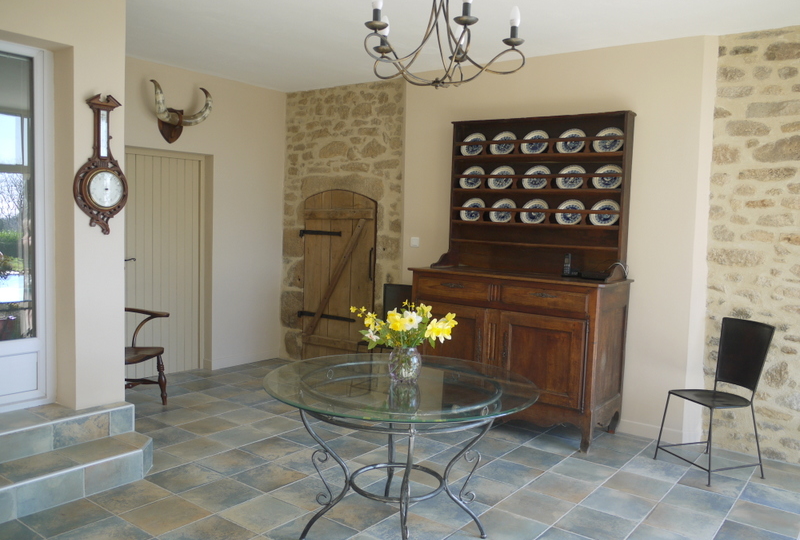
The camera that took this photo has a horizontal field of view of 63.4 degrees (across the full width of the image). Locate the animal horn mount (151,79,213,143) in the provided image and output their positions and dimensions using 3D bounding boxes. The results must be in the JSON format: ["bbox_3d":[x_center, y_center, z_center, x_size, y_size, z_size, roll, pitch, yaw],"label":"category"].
[{"bbox_3d":[-1.980,-1.407,5.821,0.269,0.524,0.594,4,4,37],"label":"animal horn mount"}]

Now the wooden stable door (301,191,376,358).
[{"bbox_3d":[-0.621,0.102,6.592,0.983,1.830,0.070,4,4,37],"label":"wooden stable door"}]

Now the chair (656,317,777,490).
[{"bbox_3d":[1.940,0.774,4.006,0.460,0.927,0.481,0,3,-19],"label":"chair"}]

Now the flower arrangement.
[{"bbox_3d":[0.016,0.251,2.931,0.470,0.220,0.370,2,3,0],"label":"flower arrangement"}]

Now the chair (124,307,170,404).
[{"bbox_3d":[-2.202,0.599,5.006,0.600,0.940,0.620,3,4,20],"label":"chair"}]

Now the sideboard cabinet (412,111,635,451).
[{"bbox_3d":[0.866,0.008,4.841,1.515,2.301,0.621,4,4,37],"label":"sideboard cabinet"}]

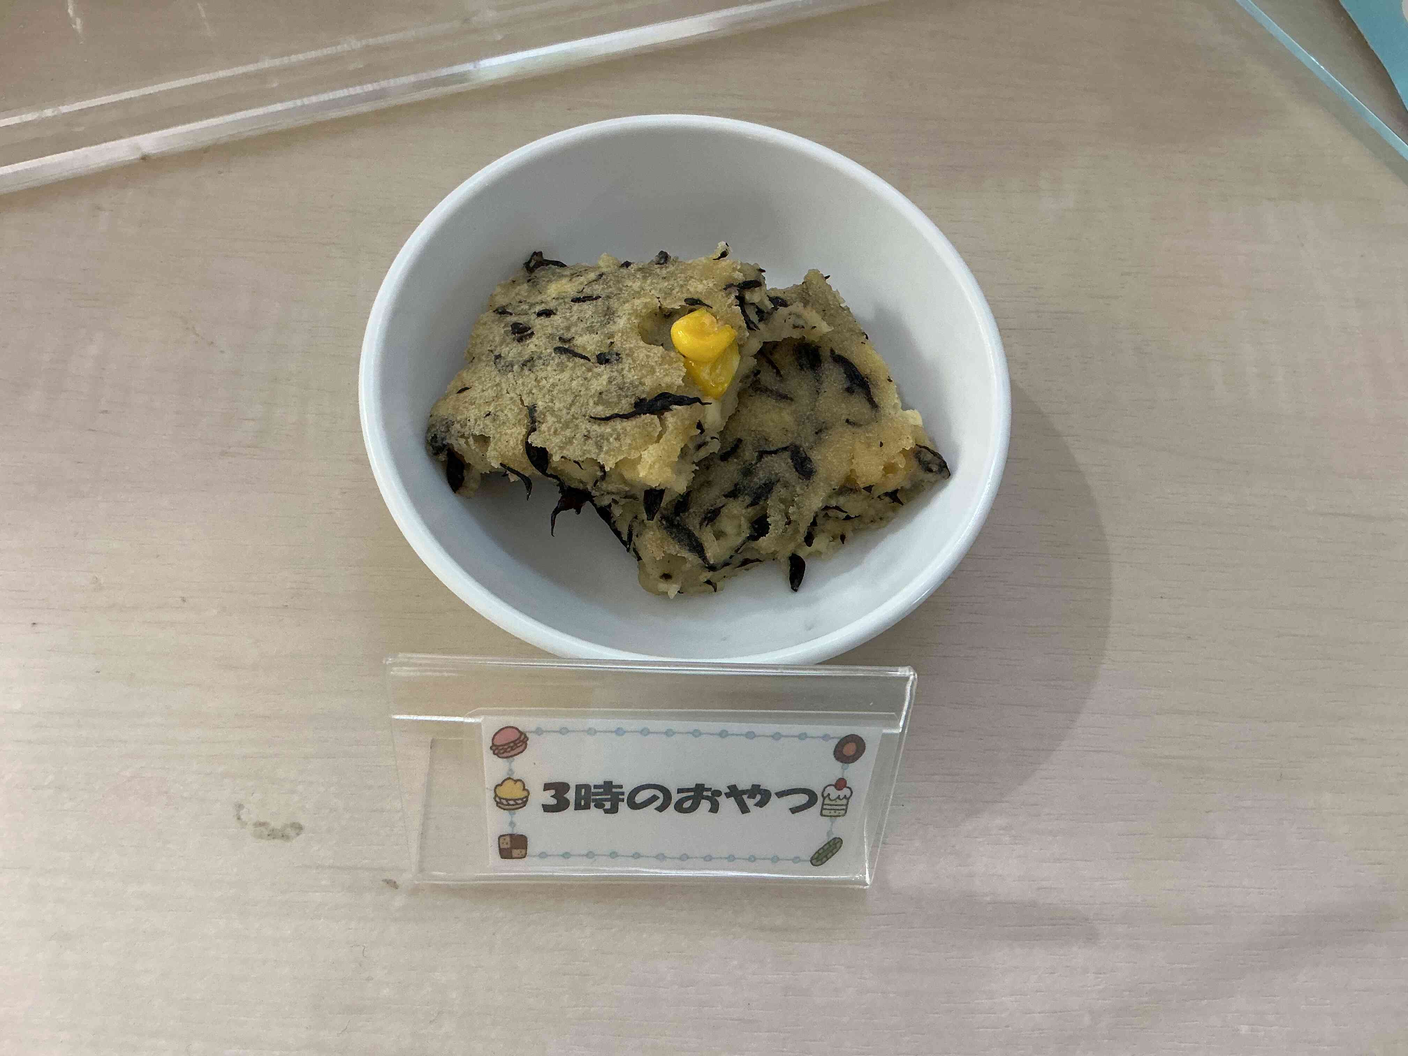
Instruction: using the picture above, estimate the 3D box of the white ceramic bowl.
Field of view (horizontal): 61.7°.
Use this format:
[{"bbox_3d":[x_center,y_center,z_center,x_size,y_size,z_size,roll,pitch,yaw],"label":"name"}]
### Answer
[{"bbox_3d":[-0.004,-0.021,0.231,0.117,0.040,0.117,0,67,-4],"label":"white ceramic bowl"}]

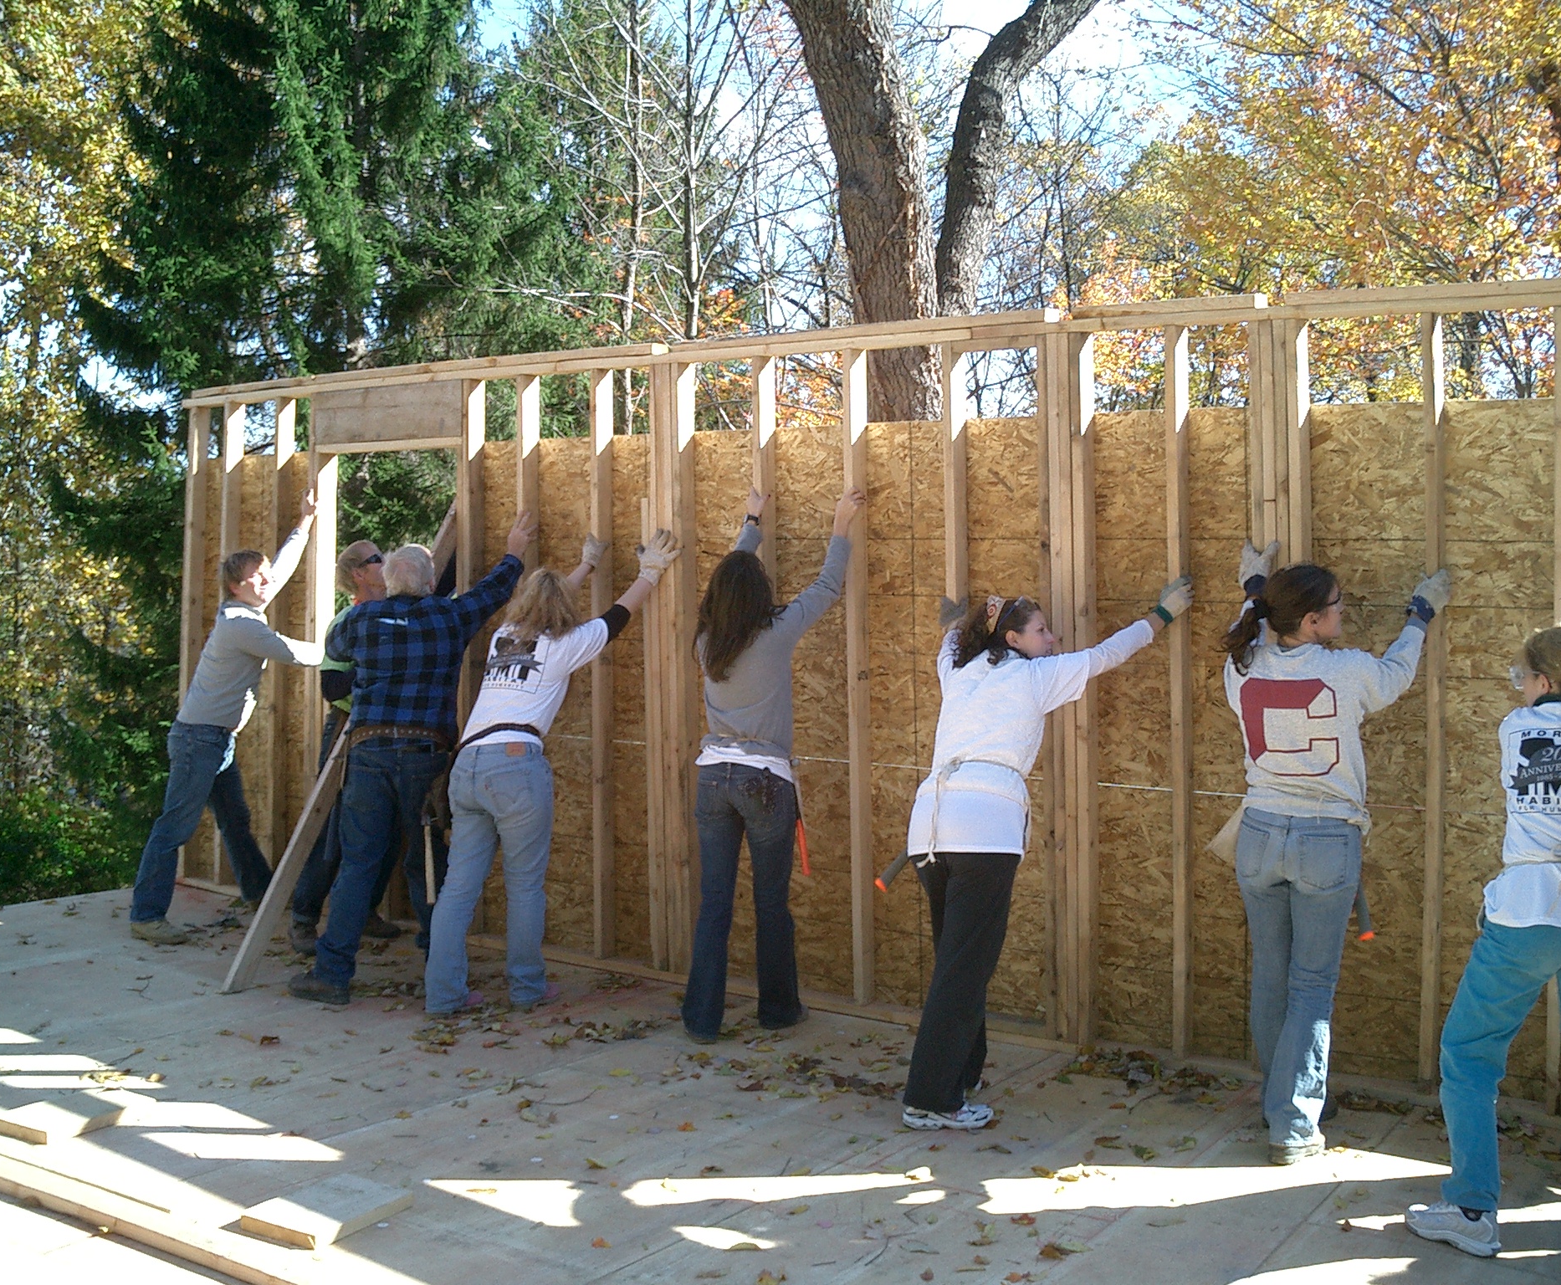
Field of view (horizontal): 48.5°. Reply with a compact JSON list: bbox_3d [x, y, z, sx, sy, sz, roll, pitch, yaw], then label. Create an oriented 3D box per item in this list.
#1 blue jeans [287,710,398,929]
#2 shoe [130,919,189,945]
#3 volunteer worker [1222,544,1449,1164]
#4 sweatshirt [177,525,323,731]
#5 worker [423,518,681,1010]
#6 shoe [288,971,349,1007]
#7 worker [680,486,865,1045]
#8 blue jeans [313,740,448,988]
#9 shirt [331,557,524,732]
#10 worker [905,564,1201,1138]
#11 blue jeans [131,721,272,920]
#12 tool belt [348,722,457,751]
[{"bbox_3d":[-1.830,0.715,7.270,0.400,0.890,0.580,2,2,36],"label":"blue jeans"},{"bbox_3d":[-2.639,1.210,7.360,0.270,0.115,0.105,0,2,-10],"label":"shoe"},{"bbox_3d":[1.525,0.560,4.880,0.640,1.700,0.700,2,2,26],"label":"volunteer worker"},{"bbox_3d":[-2.360,-0.070,7.680,0.580,0.930,0.460,-1,3,-41],"label":"sweatshirt"},{"bbox_3d":[-0.835,0.450,6.380,0.540,1.750,0.920,2,2,36],"label":"worker"},{"bbox_3d":[-1.680,1.265,6.320,0.280,0.115,0.110,2,2,35],"label":"shoe"},{"bbox_3d":[0.000,0.400,6.080,0.520,1.920,0.680,2,2,25],"label":"worker"},{"bbox_3d":[-1.480,0.810,6.530,0.480,0.900,0.700,1,2,-1],"label":"blue jeans"},{"bbox_3d":[-1.399,0.014,6.820,0.780,0.730,0.500,1,2,16],"label":"shirt"},{"bbox_3d":[0.656,0.581,5.346,0.880,1.580,1.000,2,2,38],"label":"worker"},{"bbox_3d":[-2.573,0.767,7.700,0.420,0.840,0.750,2,2,42],"label":"blue jeans"},{"bbox_3d":[-1.486,0.400,6.770,0.410,0.120,0.290,1,2,14],"label":"tool belt"}]

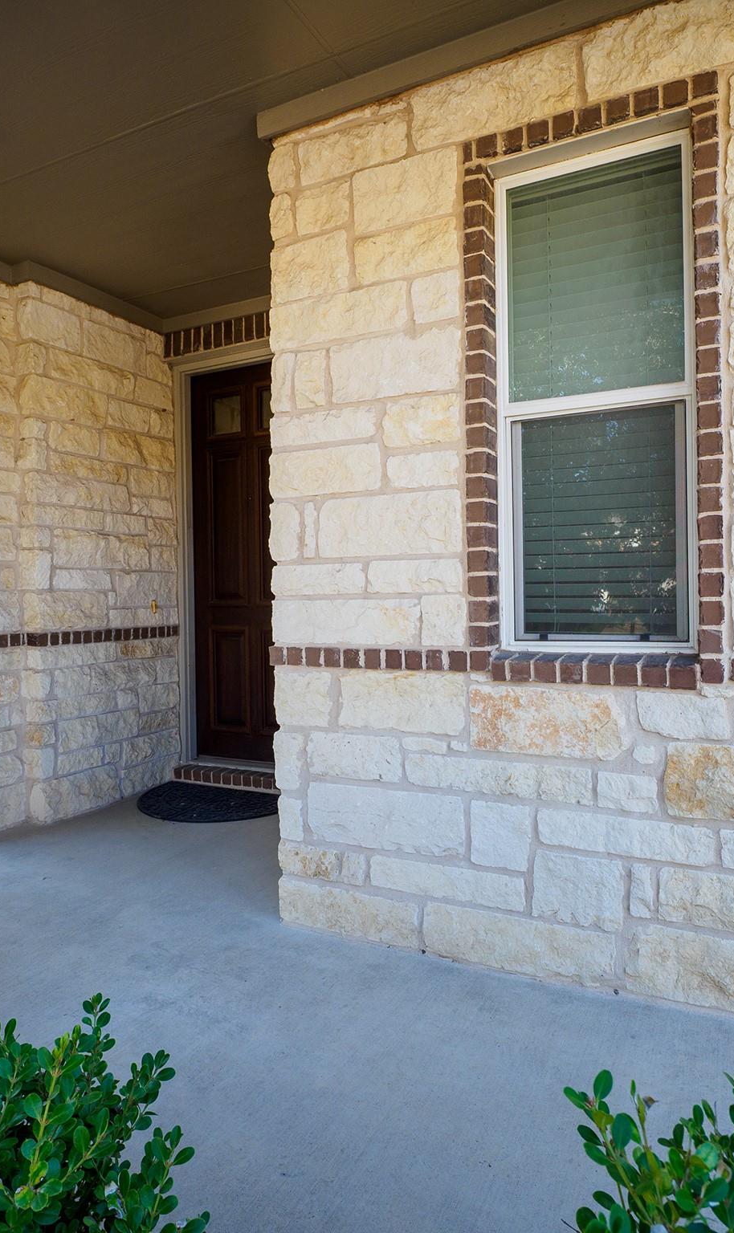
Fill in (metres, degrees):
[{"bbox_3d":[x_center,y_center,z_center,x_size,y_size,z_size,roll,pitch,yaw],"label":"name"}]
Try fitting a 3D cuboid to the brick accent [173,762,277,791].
[{"bbox_3d":[-0.736,1.015,4.762,1.040,0.100,0.190,0,1,26],"label":"brick accent"}]

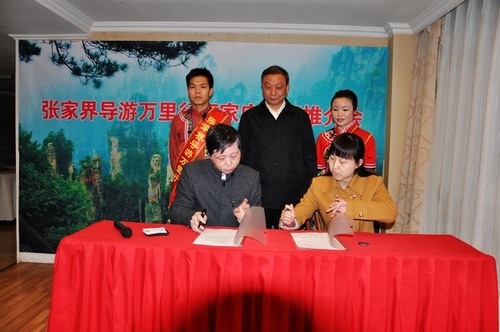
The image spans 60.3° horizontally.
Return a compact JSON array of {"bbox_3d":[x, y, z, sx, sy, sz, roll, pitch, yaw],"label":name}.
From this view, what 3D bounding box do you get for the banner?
[{"bbox_3d":[-0.481,-0.116,3.997,3.420,1.995,0.030,2,3,2],"label":"banner"}]

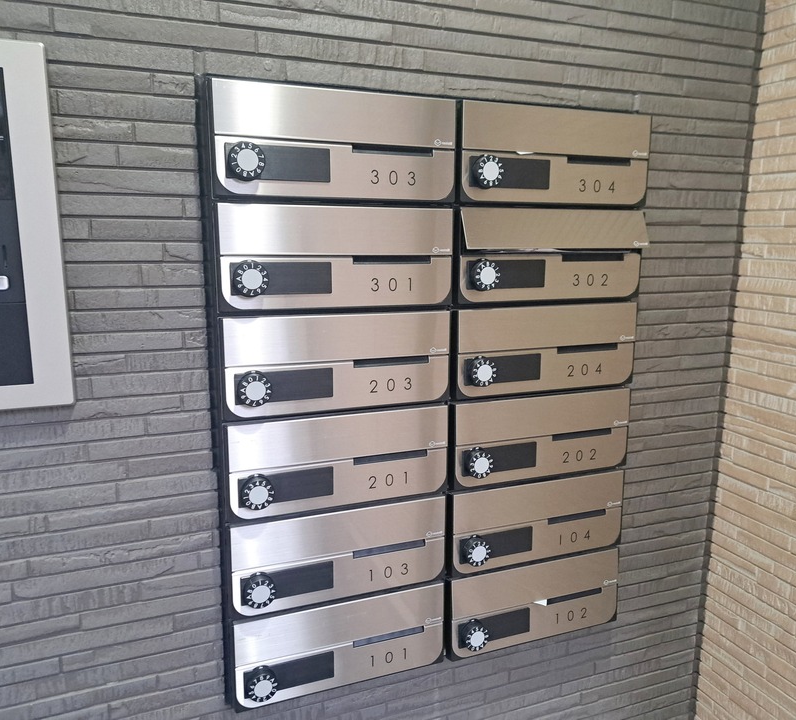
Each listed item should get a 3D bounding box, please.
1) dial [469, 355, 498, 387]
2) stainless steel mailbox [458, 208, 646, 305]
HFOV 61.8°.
[{"bbox_3d":[0.104,0.015,0.825,0.037,0.037,0.018,-4,12,-21],"label":"dial"},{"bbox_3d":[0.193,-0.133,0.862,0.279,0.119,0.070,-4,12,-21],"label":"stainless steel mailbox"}]

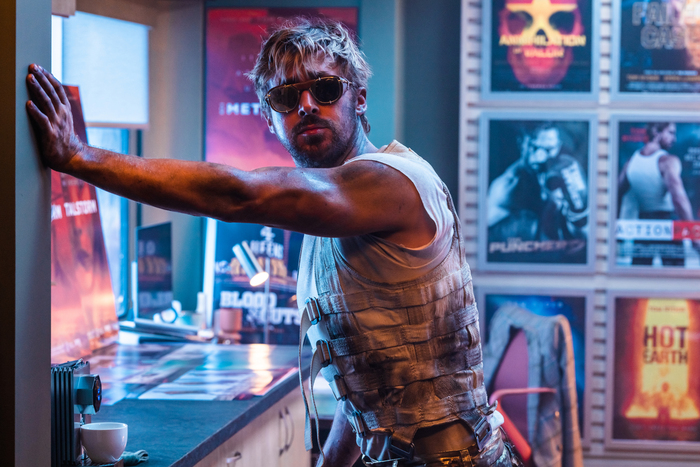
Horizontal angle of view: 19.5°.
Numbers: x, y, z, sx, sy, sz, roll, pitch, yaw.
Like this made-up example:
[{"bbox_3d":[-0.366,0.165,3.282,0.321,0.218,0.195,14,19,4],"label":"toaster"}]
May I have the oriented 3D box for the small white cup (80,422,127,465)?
[{"bbox_3d":[-0.421,0.361,3.500,0.081,0.062,0.081,1,4,0],"label":"small white cup"}]

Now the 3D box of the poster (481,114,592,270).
[{"bbox_3d":[0.672,-0.148,7.300,0.375,0.529,0.020,1,4,10],"label":"poster"}]

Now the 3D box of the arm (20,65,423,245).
[{"bbox_3d":[-0.192,-0.122,3.280,0.650,0.295,0.170,1,4,2],"label":"arm"}]

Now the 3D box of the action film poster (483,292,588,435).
[{"bbox_3d":[0.663,0.472,7.300,0.372,0.522,0.020,1,4,10],"label":"action film poster"}]

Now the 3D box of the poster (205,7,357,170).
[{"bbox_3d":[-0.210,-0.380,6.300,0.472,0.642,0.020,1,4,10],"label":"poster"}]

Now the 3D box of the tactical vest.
[{"bbox_3d":[0.076,0.149,3.420,0.290,0.470,0.410,-11,3,-2],"label":"tactical vest"}]

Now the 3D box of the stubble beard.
[{"bbox_3d":[-0.051,-0.162,3.380,0.132,0.105,0.100,-10,-12,10],"label":"stubble beard"}]

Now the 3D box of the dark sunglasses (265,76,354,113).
[{"bbox_3d":[-0.060,-0.219,3.413,0.143,0.050,0.140,-10,-12,10],"label":"dark sunglasses"}]

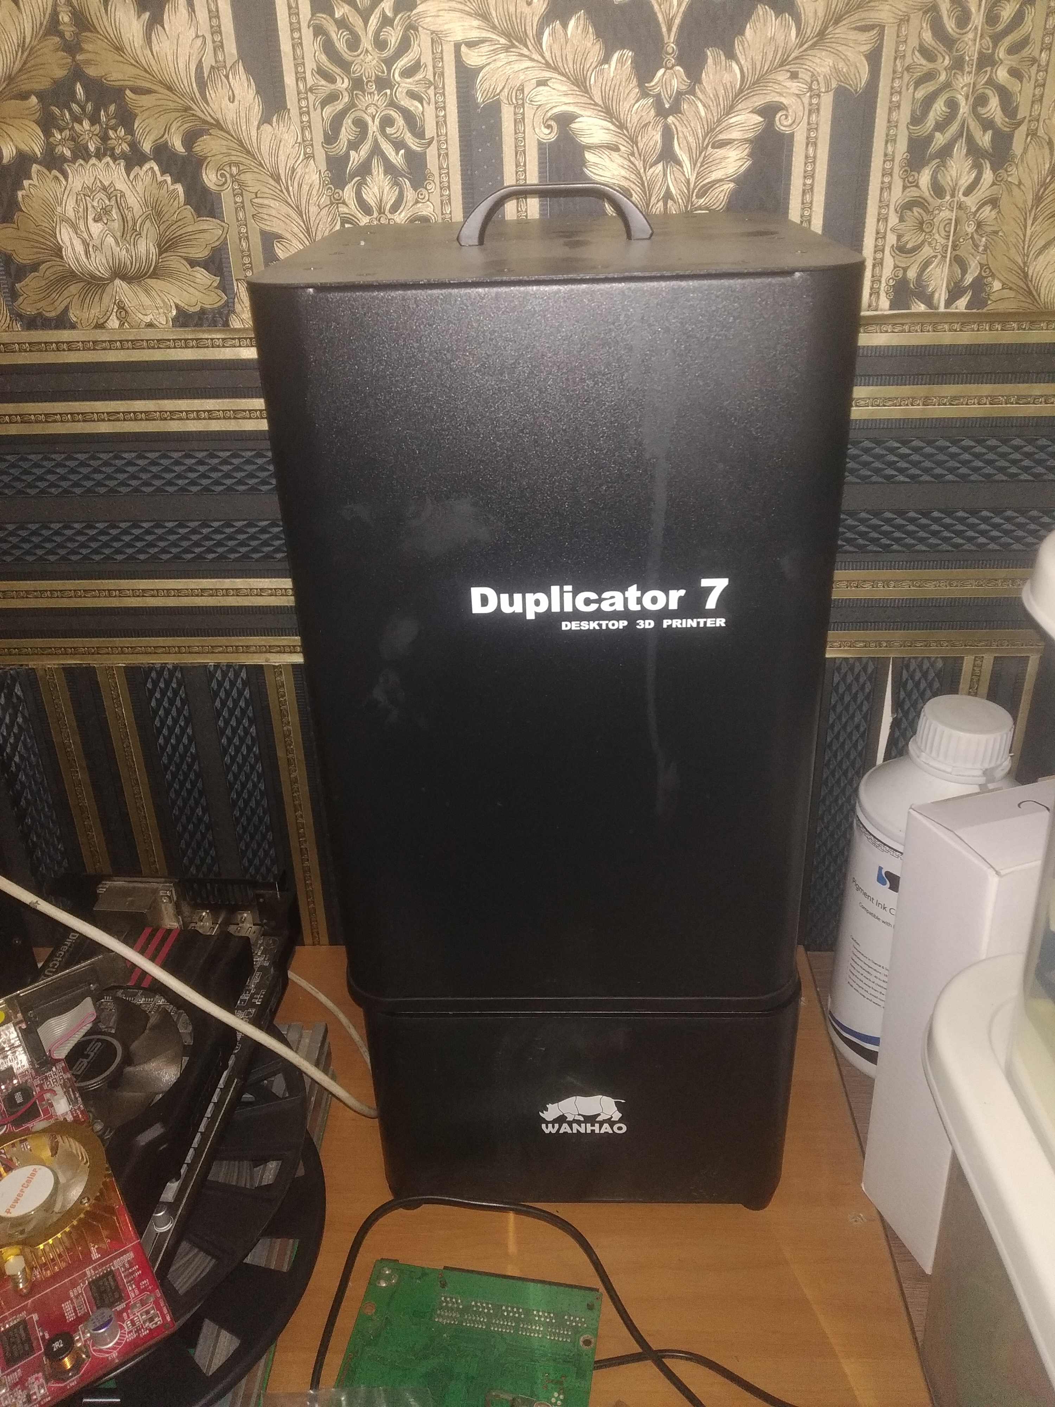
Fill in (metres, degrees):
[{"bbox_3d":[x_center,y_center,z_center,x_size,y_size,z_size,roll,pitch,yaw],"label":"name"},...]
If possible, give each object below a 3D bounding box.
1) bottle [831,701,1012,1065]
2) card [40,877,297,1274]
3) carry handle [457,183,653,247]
[{"bbox_3d":[0.221,0.099,0.572,0.091,0.211,0.091,11,29,22],"label":"bottle"},{"bbox_3d":[-0.187,0.153,0.451,0.116,0.041,0.220,0,26,4],"label":"card"},{"bbox_3d":[0.010,-0.186,0.400,0.075,0.020,0.012,-1,29,3],"label":"carry handle"}]

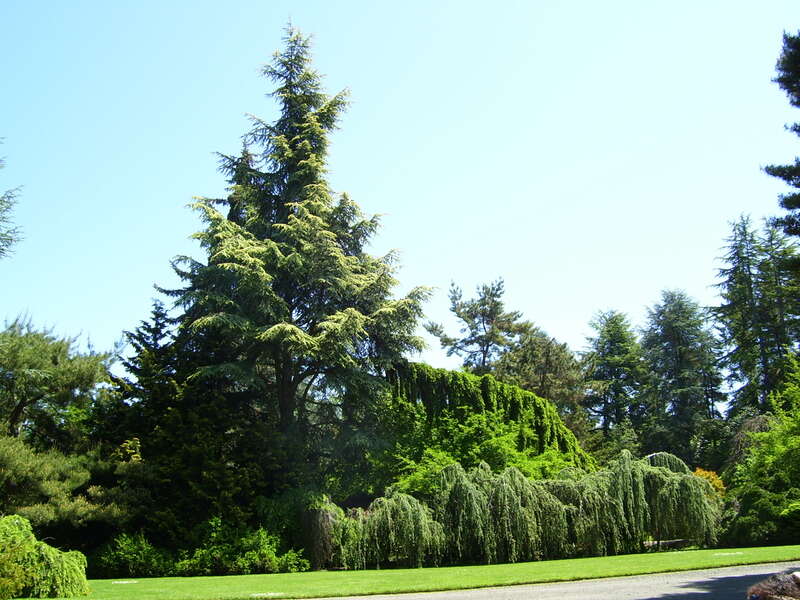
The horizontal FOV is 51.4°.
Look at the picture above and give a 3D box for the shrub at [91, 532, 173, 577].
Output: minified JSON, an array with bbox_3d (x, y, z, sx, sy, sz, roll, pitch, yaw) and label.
[{"bbox_3d":[-6.440,6.161,20.105,2.000,1.050,1.800,0,-14,0],"label":"shrub"}]

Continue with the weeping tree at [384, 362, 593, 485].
[{"bbox_3d":[3.457,6.070,32.501,8.200,7.260,6.500,0,-14,0],"label":"weeping tree"}]

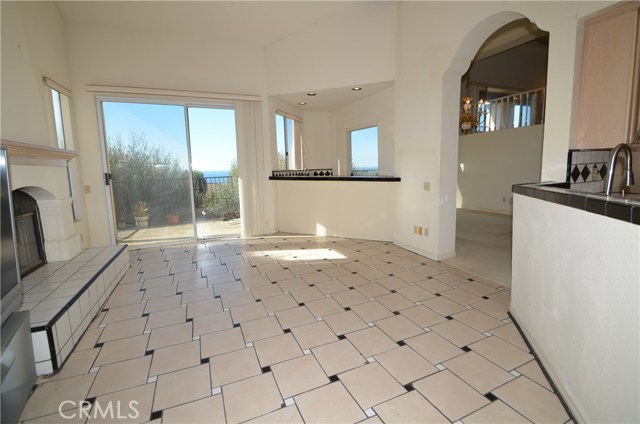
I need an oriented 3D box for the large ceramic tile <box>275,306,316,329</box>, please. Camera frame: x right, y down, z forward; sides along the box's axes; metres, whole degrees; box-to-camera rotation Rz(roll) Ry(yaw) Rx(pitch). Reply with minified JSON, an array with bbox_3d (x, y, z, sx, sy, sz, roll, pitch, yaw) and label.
[{"bbox_3d":[-0.216,0.913,2.311,0.297,0.010,0.297,-4,9,-25],"label":"large ceramic tile"}]

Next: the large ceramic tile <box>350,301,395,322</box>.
[{"bbox_3d":[0.475,0.906,2.429,0.298,0.010,0.298,-4,9,-24],"label":"large ceramic tile"}]

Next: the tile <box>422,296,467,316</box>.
[{"bbox_3d":[1.131,0.864,2.436,0.289,0.010,0.289,-4,9,-23],"label":"tile"}]

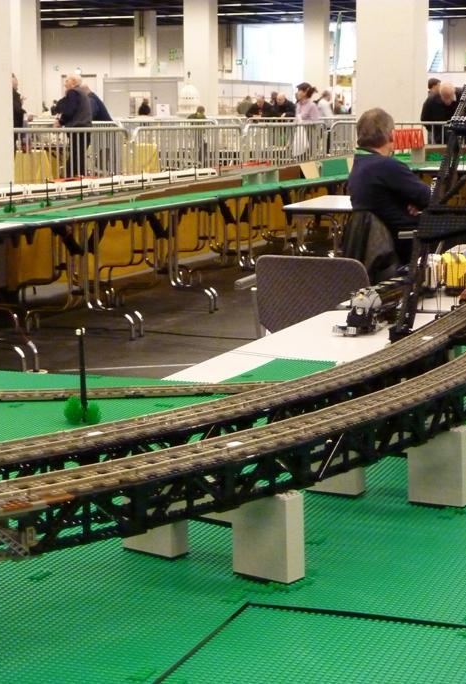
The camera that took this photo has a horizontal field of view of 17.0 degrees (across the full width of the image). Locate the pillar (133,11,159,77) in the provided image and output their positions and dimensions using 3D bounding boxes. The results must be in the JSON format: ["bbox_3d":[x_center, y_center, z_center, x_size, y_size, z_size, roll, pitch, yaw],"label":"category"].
[{"bbox_3d":[-4.261,-13.185,76.794,0.820,6.370,0.820,3,9,20],"label":"pillar"}]

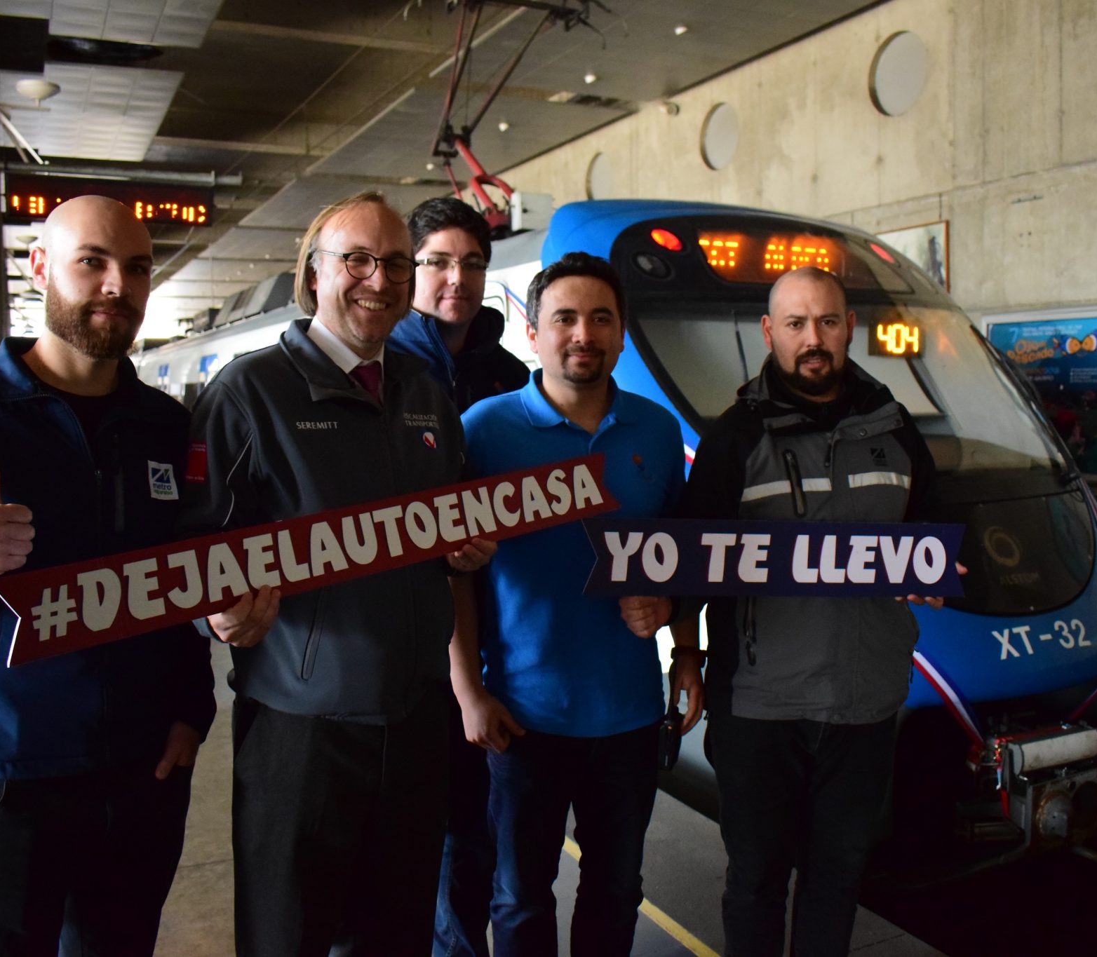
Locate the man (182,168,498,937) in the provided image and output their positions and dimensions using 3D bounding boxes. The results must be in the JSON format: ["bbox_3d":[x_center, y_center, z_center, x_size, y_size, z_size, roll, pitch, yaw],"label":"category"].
[{"bbox_3d":[-0.316,0.390,1.800,0.550,1.740,0.480,-4,5,-35],"label":"man"}]

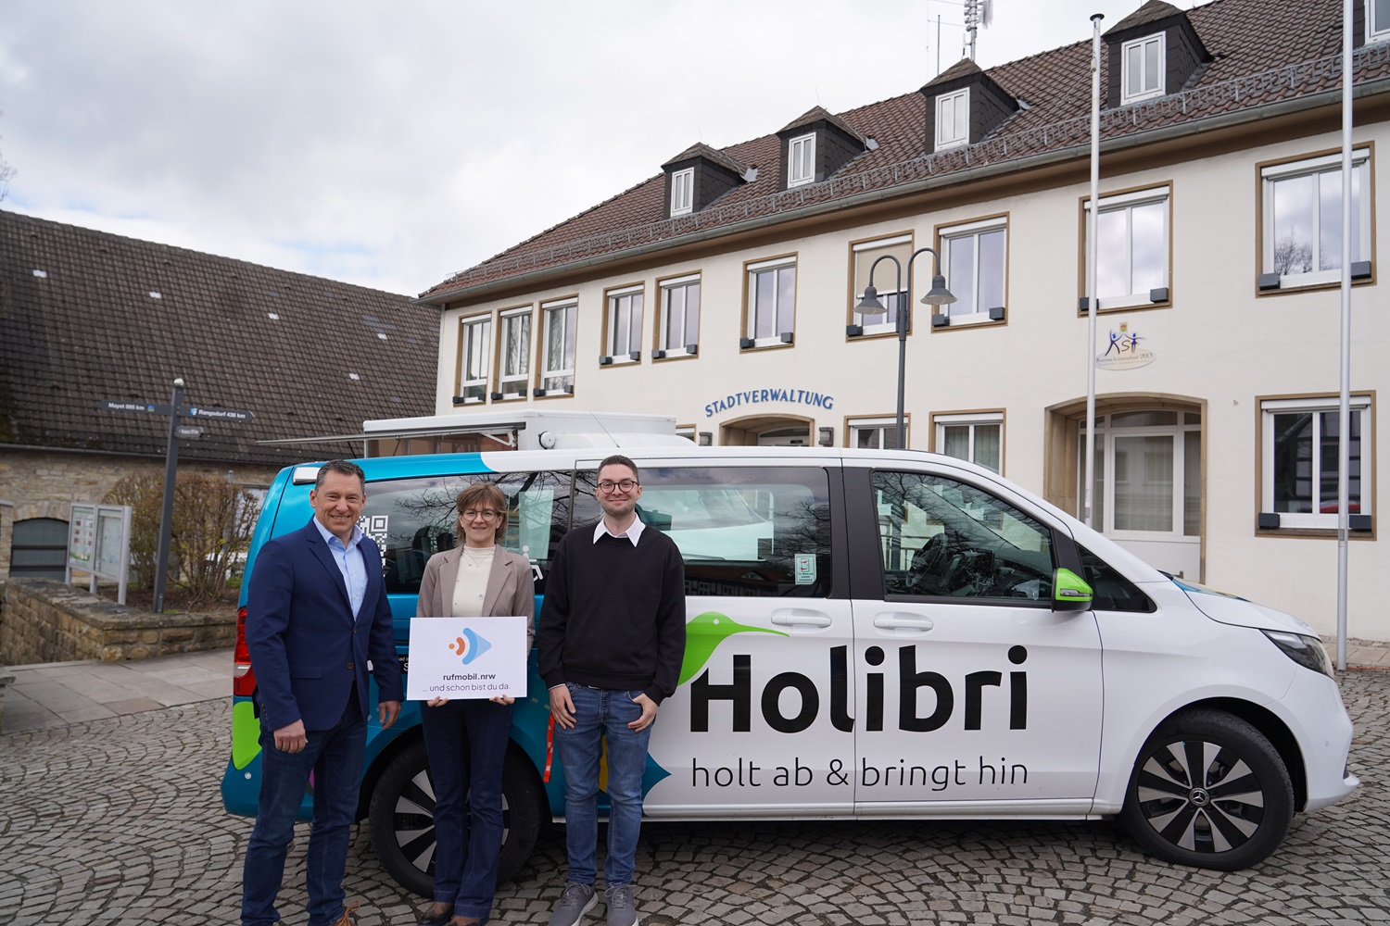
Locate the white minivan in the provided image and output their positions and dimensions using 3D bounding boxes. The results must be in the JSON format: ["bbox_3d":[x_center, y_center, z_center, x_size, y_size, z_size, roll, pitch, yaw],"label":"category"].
[{"bbox_3d":[0.460,0.884,4.860,5.140,1.920,2.040,1,-3,-3],"label":"white minivan"}]

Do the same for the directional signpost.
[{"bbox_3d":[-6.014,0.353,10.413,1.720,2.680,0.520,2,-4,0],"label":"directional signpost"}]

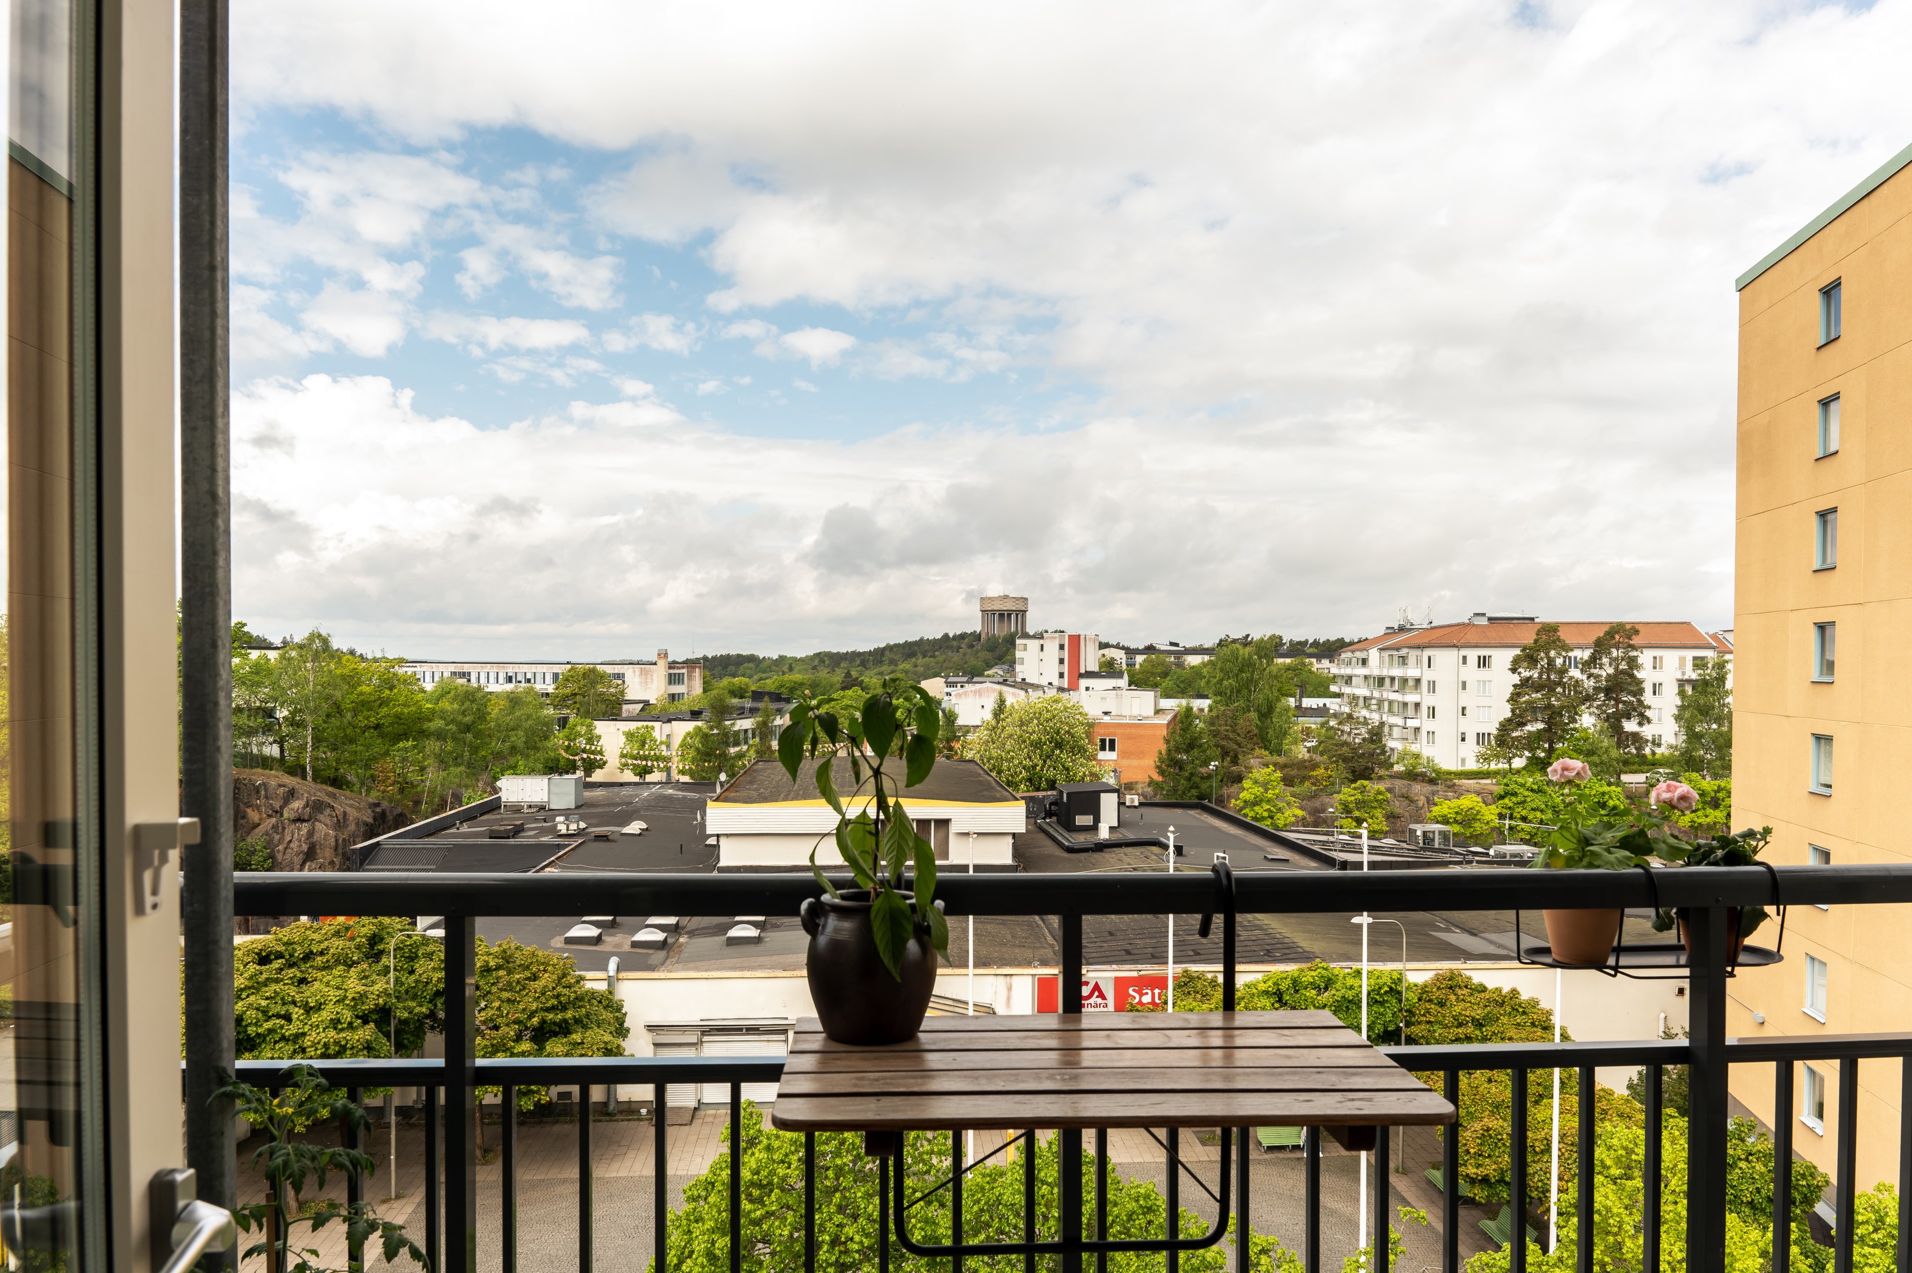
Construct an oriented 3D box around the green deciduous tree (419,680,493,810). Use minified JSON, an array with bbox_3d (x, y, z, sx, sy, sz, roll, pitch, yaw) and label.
[{"bbox_3d":[-30.503,6.674,78.000,4.400,8.140,4.400,0,0,0],"label":"green deciduous tree"}]

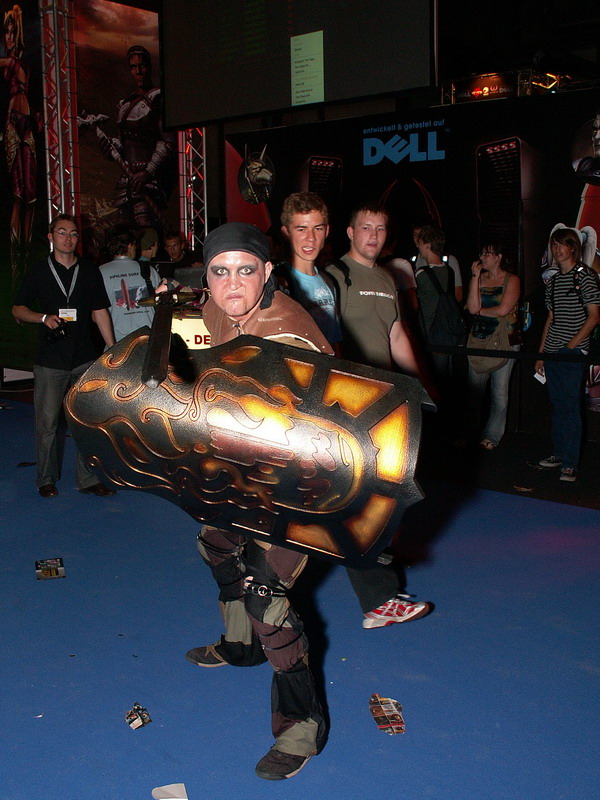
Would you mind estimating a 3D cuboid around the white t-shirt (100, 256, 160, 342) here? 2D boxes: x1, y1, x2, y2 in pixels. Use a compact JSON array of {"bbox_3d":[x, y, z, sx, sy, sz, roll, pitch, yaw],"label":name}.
[{"bbox_3d":[-1.266,-0.707,6.118,0.520,0.700,0.300,2,10,11],"label":"white t-shirt"}]

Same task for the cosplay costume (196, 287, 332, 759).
[{"bbox_3d":[-0.112,0.366,2.623,0.600,1.460,0.760,4,11,25],"label":"cosplay costume"}]

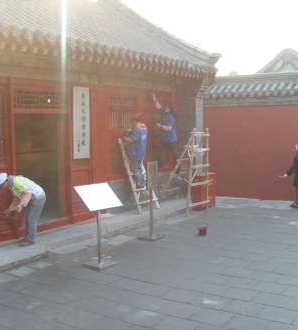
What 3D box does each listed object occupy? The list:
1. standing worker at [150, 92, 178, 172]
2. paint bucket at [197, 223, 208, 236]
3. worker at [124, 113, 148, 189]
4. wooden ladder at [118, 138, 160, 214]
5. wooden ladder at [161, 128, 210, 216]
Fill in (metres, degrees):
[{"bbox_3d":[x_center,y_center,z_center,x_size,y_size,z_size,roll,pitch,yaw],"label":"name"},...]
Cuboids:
[{"bbox_3d":[0.414,-0.731,11.393,0.550,1.800,0.650,3,6,34],"label":"standing worker"},{"bbox_3d":[1.011,1.240,9.390,0.180,0.220,0.180,0,5,0],"label":"paint bucket"},{"bbox_3d":[-0.243,-0.309,10.266,0.500,1.600,0.480,3,6,34],"label":"worker"},{"bbox_3d":[-0.169,0.207,10.614,0.130,1.650,0.820,-17,-5,34],"label":"wooden ladder"},{"bbox_3d":[0.850,0.145,11.783,0.950,2.020,0.860,3,6,34],"label":"wooden ladder"}]

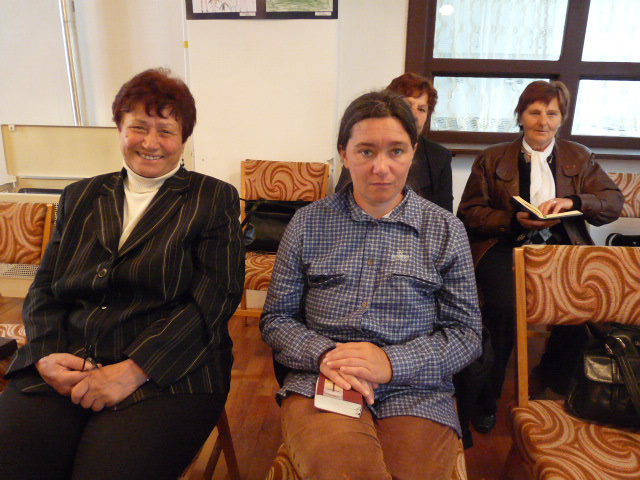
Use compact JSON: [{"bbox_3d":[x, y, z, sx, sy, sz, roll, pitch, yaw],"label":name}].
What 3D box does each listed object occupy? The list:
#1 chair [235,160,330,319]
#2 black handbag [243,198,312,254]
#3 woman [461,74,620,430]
[{"bbox_3d":[-0.202,0.112,2.274,0.430,0.850,0.510,4,18,9],"label":"chair"},{"bbox_3d":[-0.164,-0.061,2.324,0.360,0.250,0.150,4,18,9],"label":"black handbag"},{"bbox_3d":[0.789,0.039,1.930,0.600,1.230,0.640,5,18,12],"label":"woman"}]

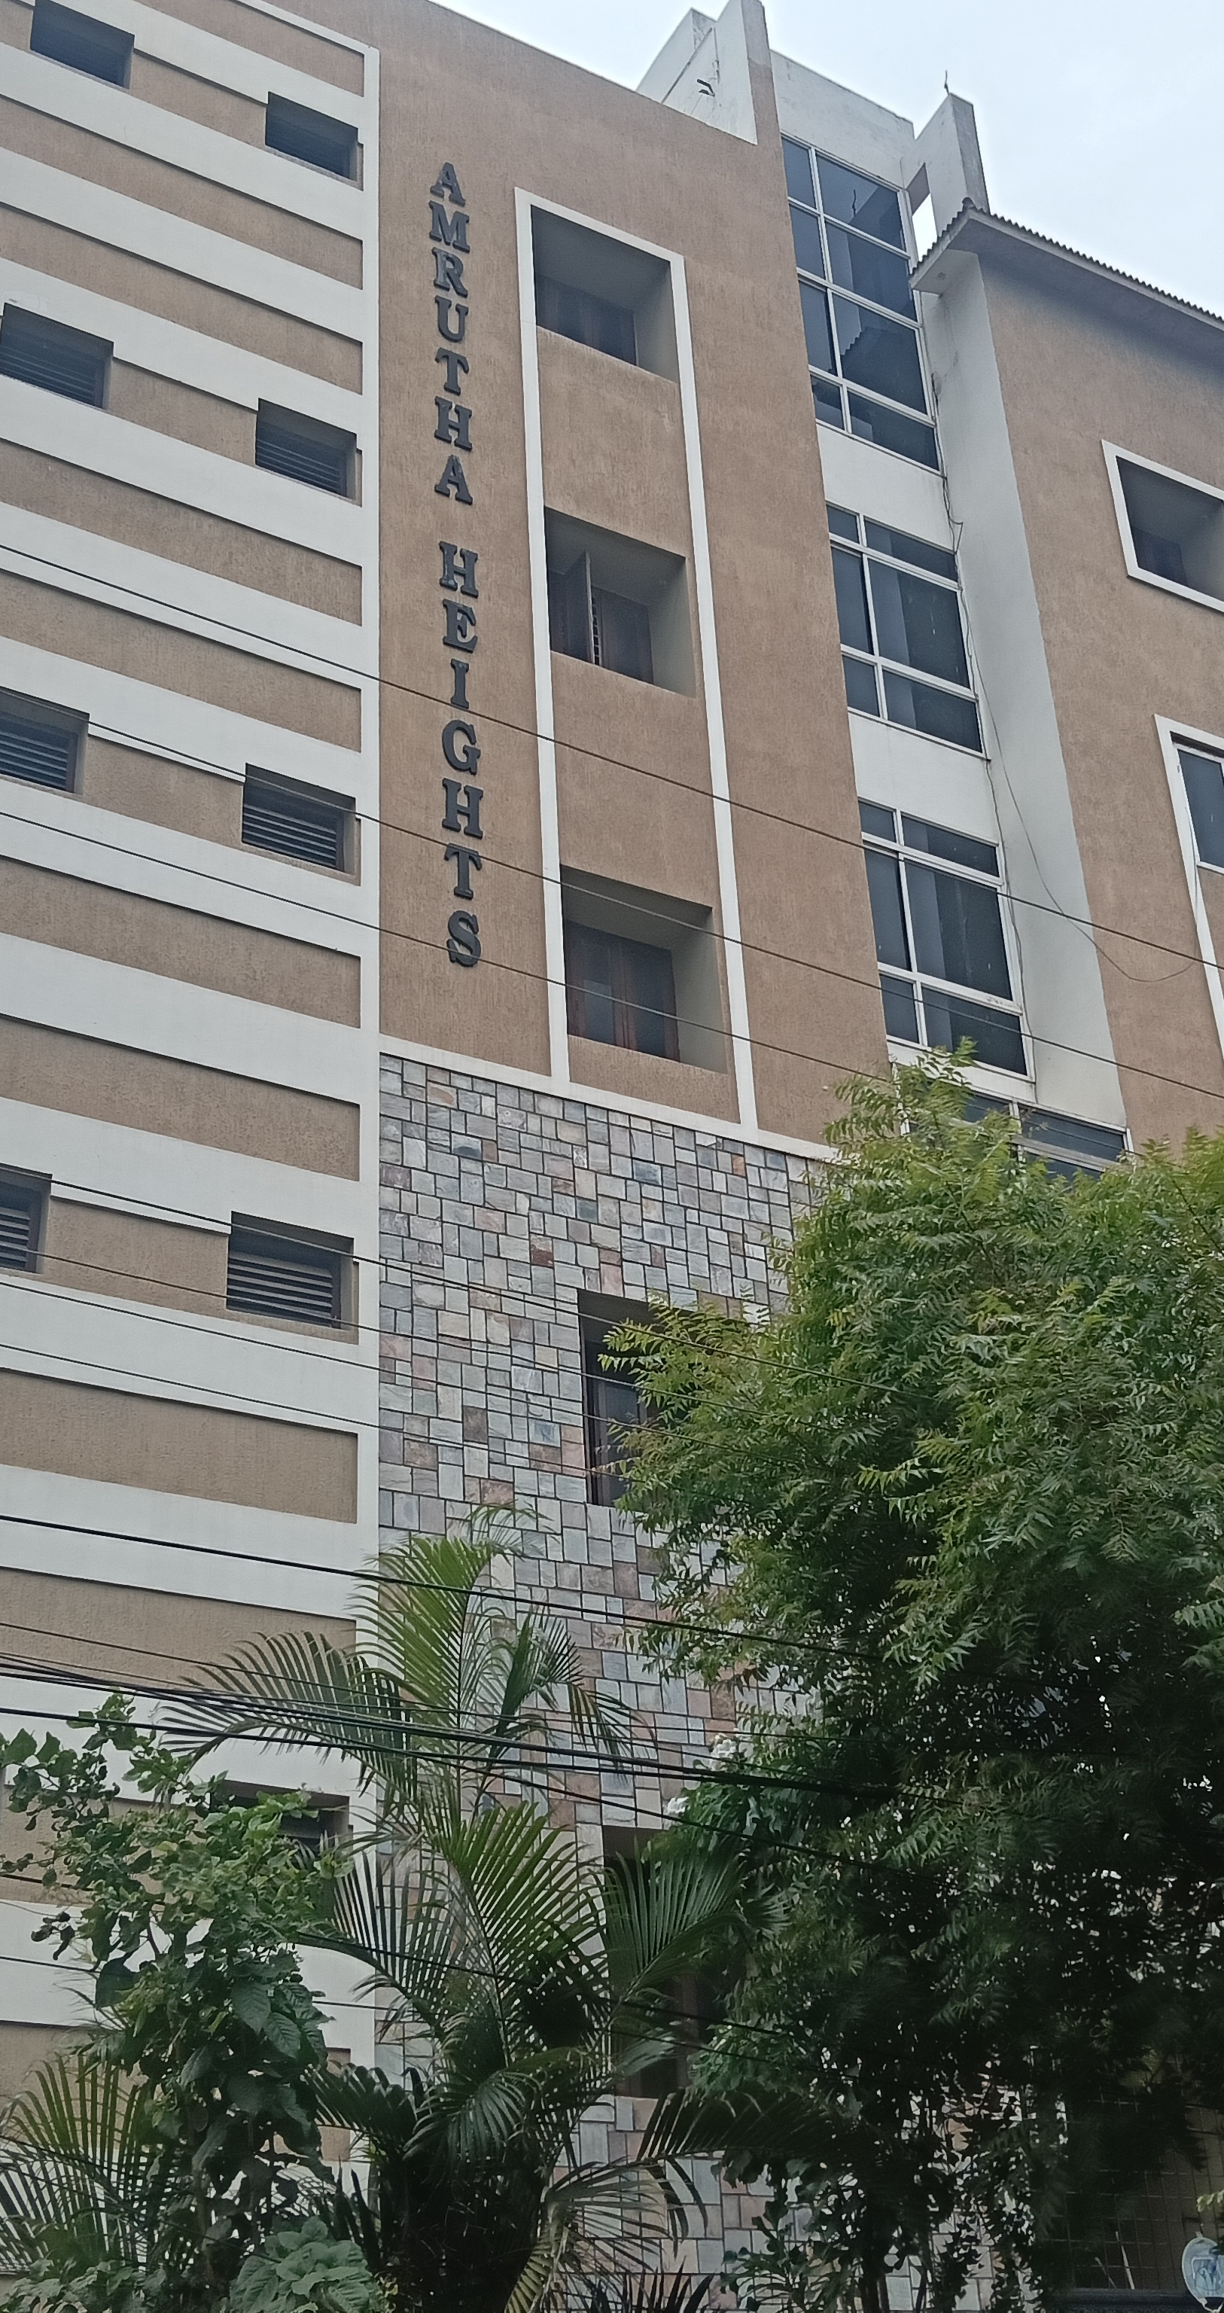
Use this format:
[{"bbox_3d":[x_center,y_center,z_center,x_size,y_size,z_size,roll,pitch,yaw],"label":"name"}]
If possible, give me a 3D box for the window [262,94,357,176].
[{"bbox_3d":[-2.152,-7.097,16.911,0.671,0.551,0.200,13,-33,-26],"label":"window"}]

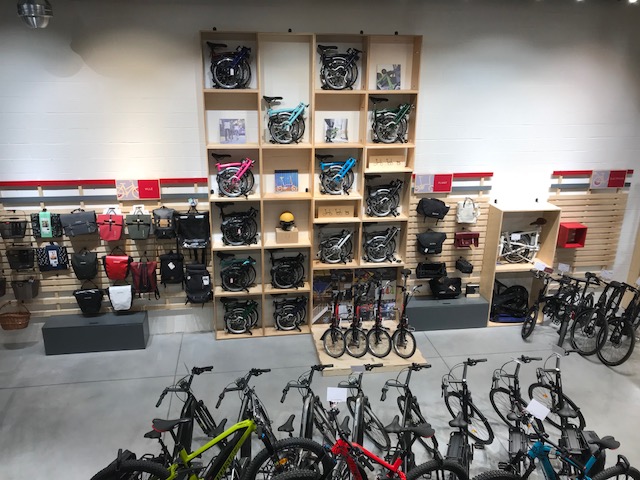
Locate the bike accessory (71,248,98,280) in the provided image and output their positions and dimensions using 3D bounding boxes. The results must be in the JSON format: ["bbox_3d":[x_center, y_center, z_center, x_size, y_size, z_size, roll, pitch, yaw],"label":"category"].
[{"bbox_3d":[-3.420,0.371,7.534,0.330,0.410,0.170,-2,18,-8],"label":"bike accessory"}]

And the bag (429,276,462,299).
[{"bbox_3d":[1.969,0.765,8.116,0.420,0.270,0.230,-1,19,-7],"label":"bag"}]

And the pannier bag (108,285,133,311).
[{"bbox_3d":[-2.979,0.887,7.749,0.320,0.400,0.170,-2,20,-8],"label":"pannier bag"}]

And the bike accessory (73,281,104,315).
[{"bbox_3d":[-3.431,0.898,7.680,0.370,0.390,0.170,-2,20,-8],"label":"bike accessory"}]

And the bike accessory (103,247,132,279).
[{"bbox_3d":[-2.948,0.376,7.566,0.360,0.400,0.170,-2,20,-8],"label":"bike accessory"}]

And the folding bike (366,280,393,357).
[{"bbox_3d":[0.892,1.100,7.761,0.500,1.030,1.120,2,20,2],"label":"folding bike"}]

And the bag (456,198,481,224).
[{"bbox_3d":[2.327,-0.442,8.106,0.300,0.360,0.150,-2,18,-8],"label":"bag"}]

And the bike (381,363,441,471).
[{"bbox_3d":[0.833,2.050,5.234,0.600,1.120,1.750,10,22,22],"label":"bike"}]

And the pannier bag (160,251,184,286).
[{"bbox_3d":[-2.065,0.398,7.261,0.270,0.450,0.150,-1,19,-7],"label":"pannier bag"}]

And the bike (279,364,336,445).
[{"bbox_3d":[-0.120,1.928,5.080,0.600,1.130,1.800,7,19,18],"label":"bike"}]

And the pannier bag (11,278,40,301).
[{"bbox_3d":[-4.240,0.714,7.466,0.300,0.270,0.200,-2,20,-8],"label":"pannier bag"}]

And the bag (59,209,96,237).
[{"bbox_3d":[-3.180,-0.234,6.855,0.380,0.300,0.150,-6,19,-5],"label":"bag"}]

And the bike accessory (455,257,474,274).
[{"bbox_3d":[2.222,0.406,7.958,0.160,0.135,0.220,-1,19,-7],"label":"bike accessory"}]

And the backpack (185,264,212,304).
[{"bbox_3d":[-1.726,0.631,7.375,0.320,0.490,0.190,-1,19,-7],"label":"backpack"}]

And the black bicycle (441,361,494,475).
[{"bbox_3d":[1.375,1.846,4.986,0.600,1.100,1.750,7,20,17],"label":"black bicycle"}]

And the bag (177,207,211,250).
[{"bbox_3d":[-1.734,-0.155,7.120,0.400,0.550,0.150,-1,19,-7],"label":"bag"}]

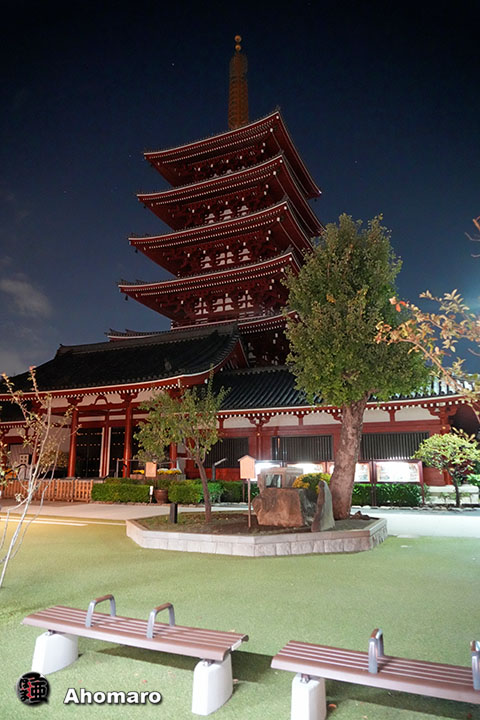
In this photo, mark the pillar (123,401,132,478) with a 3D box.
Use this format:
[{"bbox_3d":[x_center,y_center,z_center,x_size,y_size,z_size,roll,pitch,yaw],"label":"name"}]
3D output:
[{"bbox_3d":[-6.058,4.243,25.891,0.370,4.130,0.370,-6,-13,24],"label":"pillar"}]

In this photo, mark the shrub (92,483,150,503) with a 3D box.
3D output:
[{"bbox_3d":[-5.185,5.939,21.588,2.689,0.790,0.800,-3,-12,13],"label":"shrub"}]

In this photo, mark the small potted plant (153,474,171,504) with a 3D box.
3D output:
[{"bbox_3d":[-3.341,5.533,20.544,0.720,1.146,0.720,0,-12,0],"label":"small potted plant"}]

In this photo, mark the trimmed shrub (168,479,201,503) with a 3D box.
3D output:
[{"bbox_3d":[-2.130,5.301,19.215,1.250,0.840,0.800,-4,-13,20],"label":"trimmed shrub"}]

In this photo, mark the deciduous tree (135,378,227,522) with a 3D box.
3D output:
[{"bbox_3d":[-1.397,2.091,11.366,2.150,3.360,1.950,0,-12,0],"label":"deciduous tree"}]

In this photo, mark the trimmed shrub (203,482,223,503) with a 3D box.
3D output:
[{"bbox_3d":[-1.215,5.834,21.203,0.850,0.821,0.800,-3,-12,12],"label":"trimmed shrub"}]

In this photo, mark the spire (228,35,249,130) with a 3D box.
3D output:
[{"bbox_3d":[-0.173,-33.214,57.779,2.400,14.241,2.400,0,-12,0],"label":"spire"}]

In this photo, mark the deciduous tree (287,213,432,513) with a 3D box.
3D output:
[{"bbox_3d":[3.121,0.045,12.987,3.750,8.135,3.600,-5,-13,23],"label":"deciduous tree"}]

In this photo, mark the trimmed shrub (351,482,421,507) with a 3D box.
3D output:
[{"bbox_3d":[5.494,5.093,18.332,2.850,0.850,0.900,-4,-13,19],"label":"trimmed shrub"}]

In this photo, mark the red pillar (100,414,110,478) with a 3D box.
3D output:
[{"bbox_3d":[-8.710,5.573,31.260,0.360,4.105,0.360,-5,-13,23],"label":"red pillar"}]

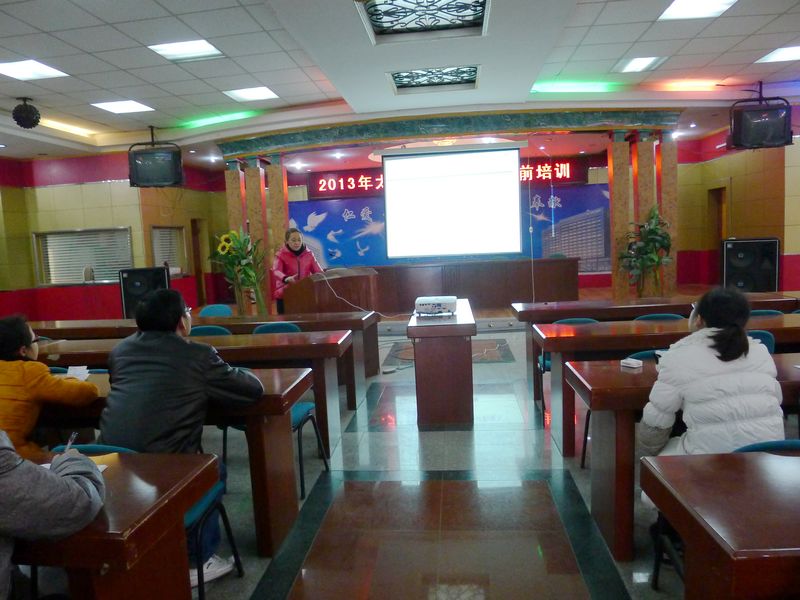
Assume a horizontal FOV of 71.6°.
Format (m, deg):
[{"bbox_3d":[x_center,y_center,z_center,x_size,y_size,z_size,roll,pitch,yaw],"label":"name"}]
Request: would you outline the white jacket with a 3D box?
[{"bbox_3d":[1.103,0.343,1.932,0.500,0.570,0.400,-3,7,3],"label":"white jacket"}]

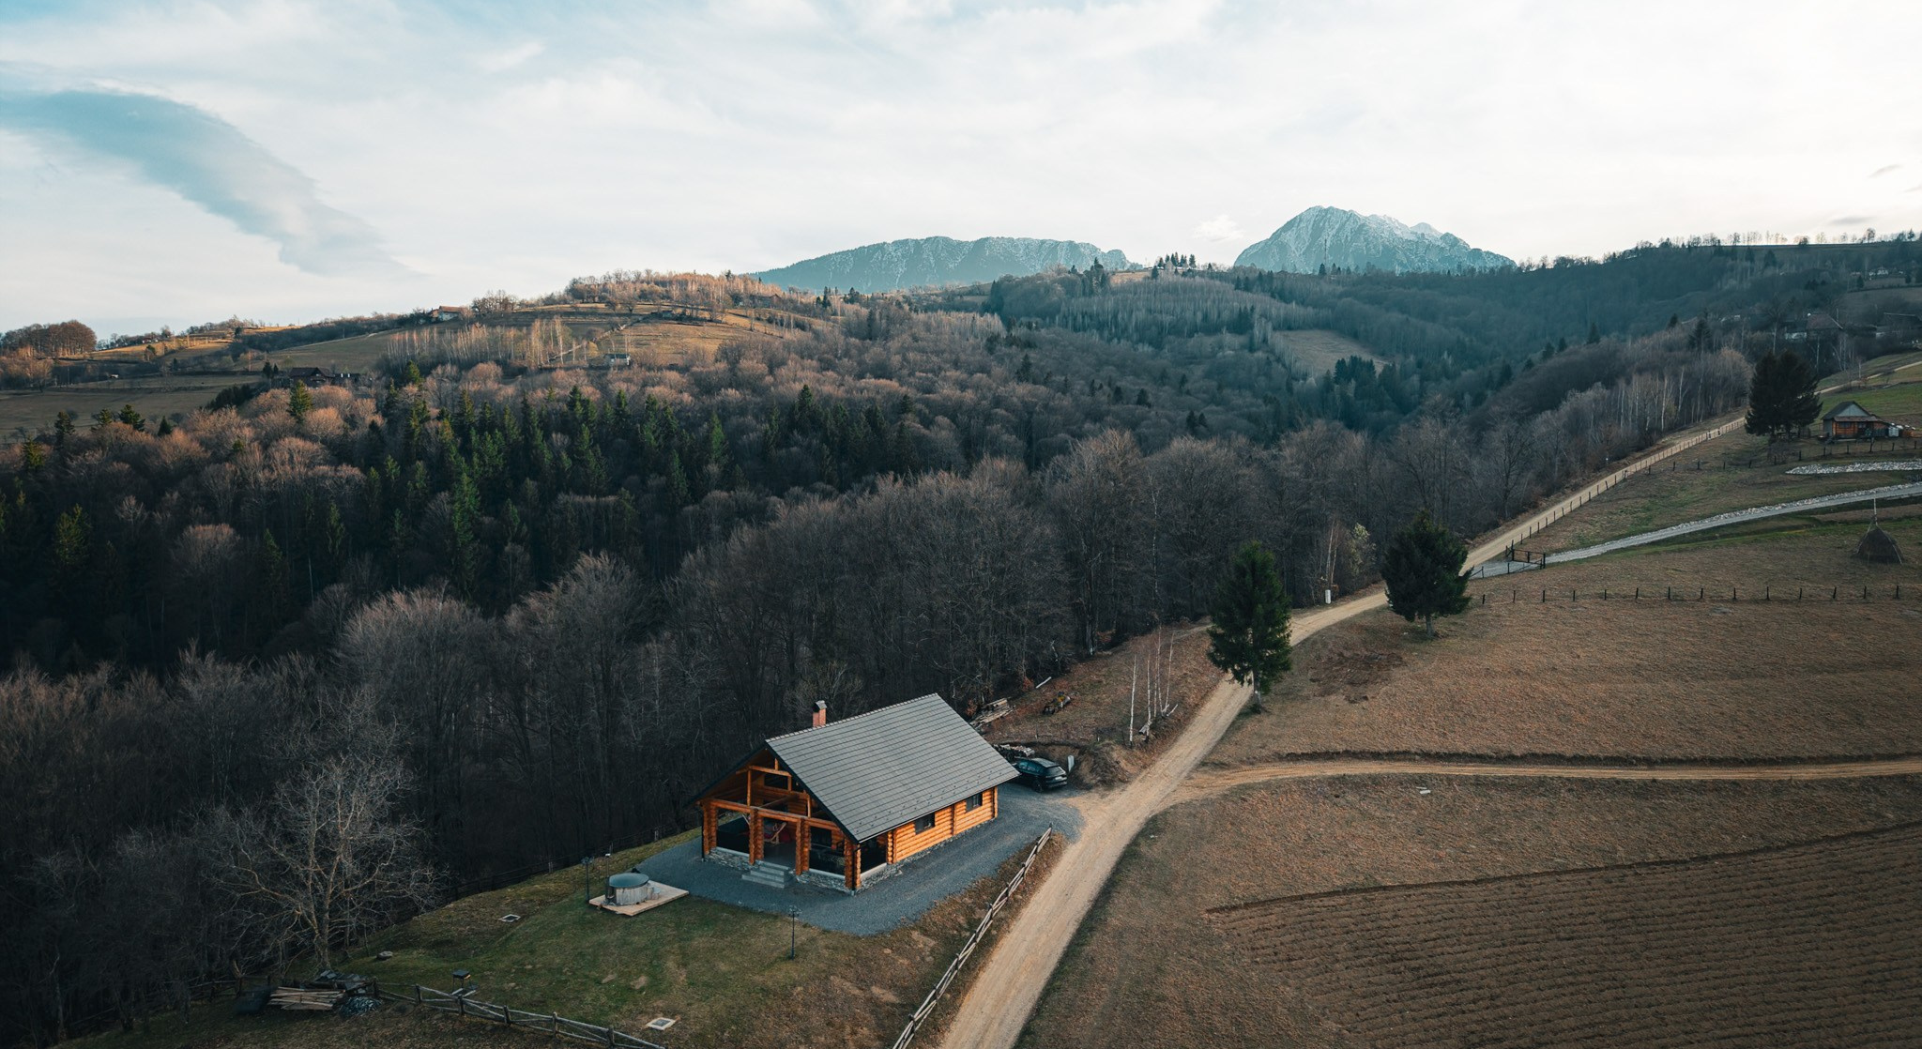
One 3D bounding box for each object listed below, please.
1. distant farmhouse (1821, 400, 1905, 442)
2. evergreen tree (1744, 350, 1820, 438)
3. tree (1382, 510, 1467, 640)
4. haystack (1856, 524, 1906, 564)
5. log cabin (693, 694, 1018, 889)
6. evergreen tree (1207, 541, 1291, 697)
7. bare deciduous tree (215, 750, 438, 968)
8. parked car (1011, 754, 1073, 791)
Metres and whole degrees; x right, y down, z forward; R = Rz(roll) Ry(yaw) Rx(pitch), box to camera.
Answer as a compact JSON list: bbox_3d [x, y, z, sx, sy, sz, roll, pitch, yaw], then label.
[{"bbox_3d":[119.363,-13.661,177.000,7.200,5.290,5.200,1,4,21],"label":"distant farmhouse"},{"bbox_3d":[110.224,-17.345,179.000,8.590,12.300,7.730,2,5,31],"label":"evergreen tree"},{"bbox_3d":[40.279,4.327,115.500,7.130,11.130,7.130,1,4,19],"label":"tree"},{"bbox_3d":[93.131,2.054,135.000,3.820,3.950,3.820,3,5,35],"label":"haystack"},{"bbox_3d":[-5.668,13.983,74.421,11.770,7.750,15.230,3,5,34],"label":"log cabin"},{"bbox_3d":[21.201,7.288,98.000,6.150,12.040,6.150,1,4,12],"label":"evergreen tree"},{"bbox_3d":[-29.277,15.522,61.500,9.260,10.190,9.260,-2,4,-26],"label":"bare deciduous tree"},{"bbox_3d":[4.401,15.718,84.943,1.900,1.580,4.450,-4,6,-44],"label":"parked car"}]

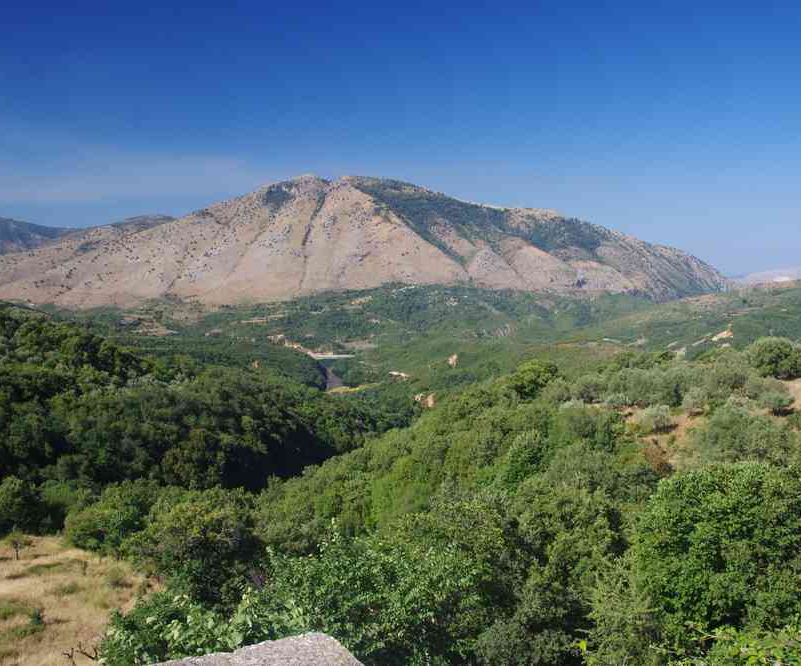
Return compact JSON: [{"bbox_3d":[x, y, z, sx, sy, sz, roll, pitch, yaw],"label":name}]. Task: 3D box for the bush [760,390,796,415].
[{"bbox_3d":[39.753,7.223,79.000,3.720,2.660,3.420,0,3,0],"label":"bush"}]

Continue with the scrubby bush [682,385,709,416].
[{"bbox_3d":[33.075,7.568,84.000,3.080,3.050,2.830,0,3,0],"label":"scrubby bush"}]

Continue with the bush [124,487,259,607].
[{"bbox_3d":[-10.272,10.643,37.000,6.680,5.750,6.140,0,3,0],"label":"bush"}]

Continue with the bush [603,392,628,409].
[{"bbox_3d":[25.948,8.109,90.000,3.060,1.860,2.820,0,3,0],"label":"bush"}]

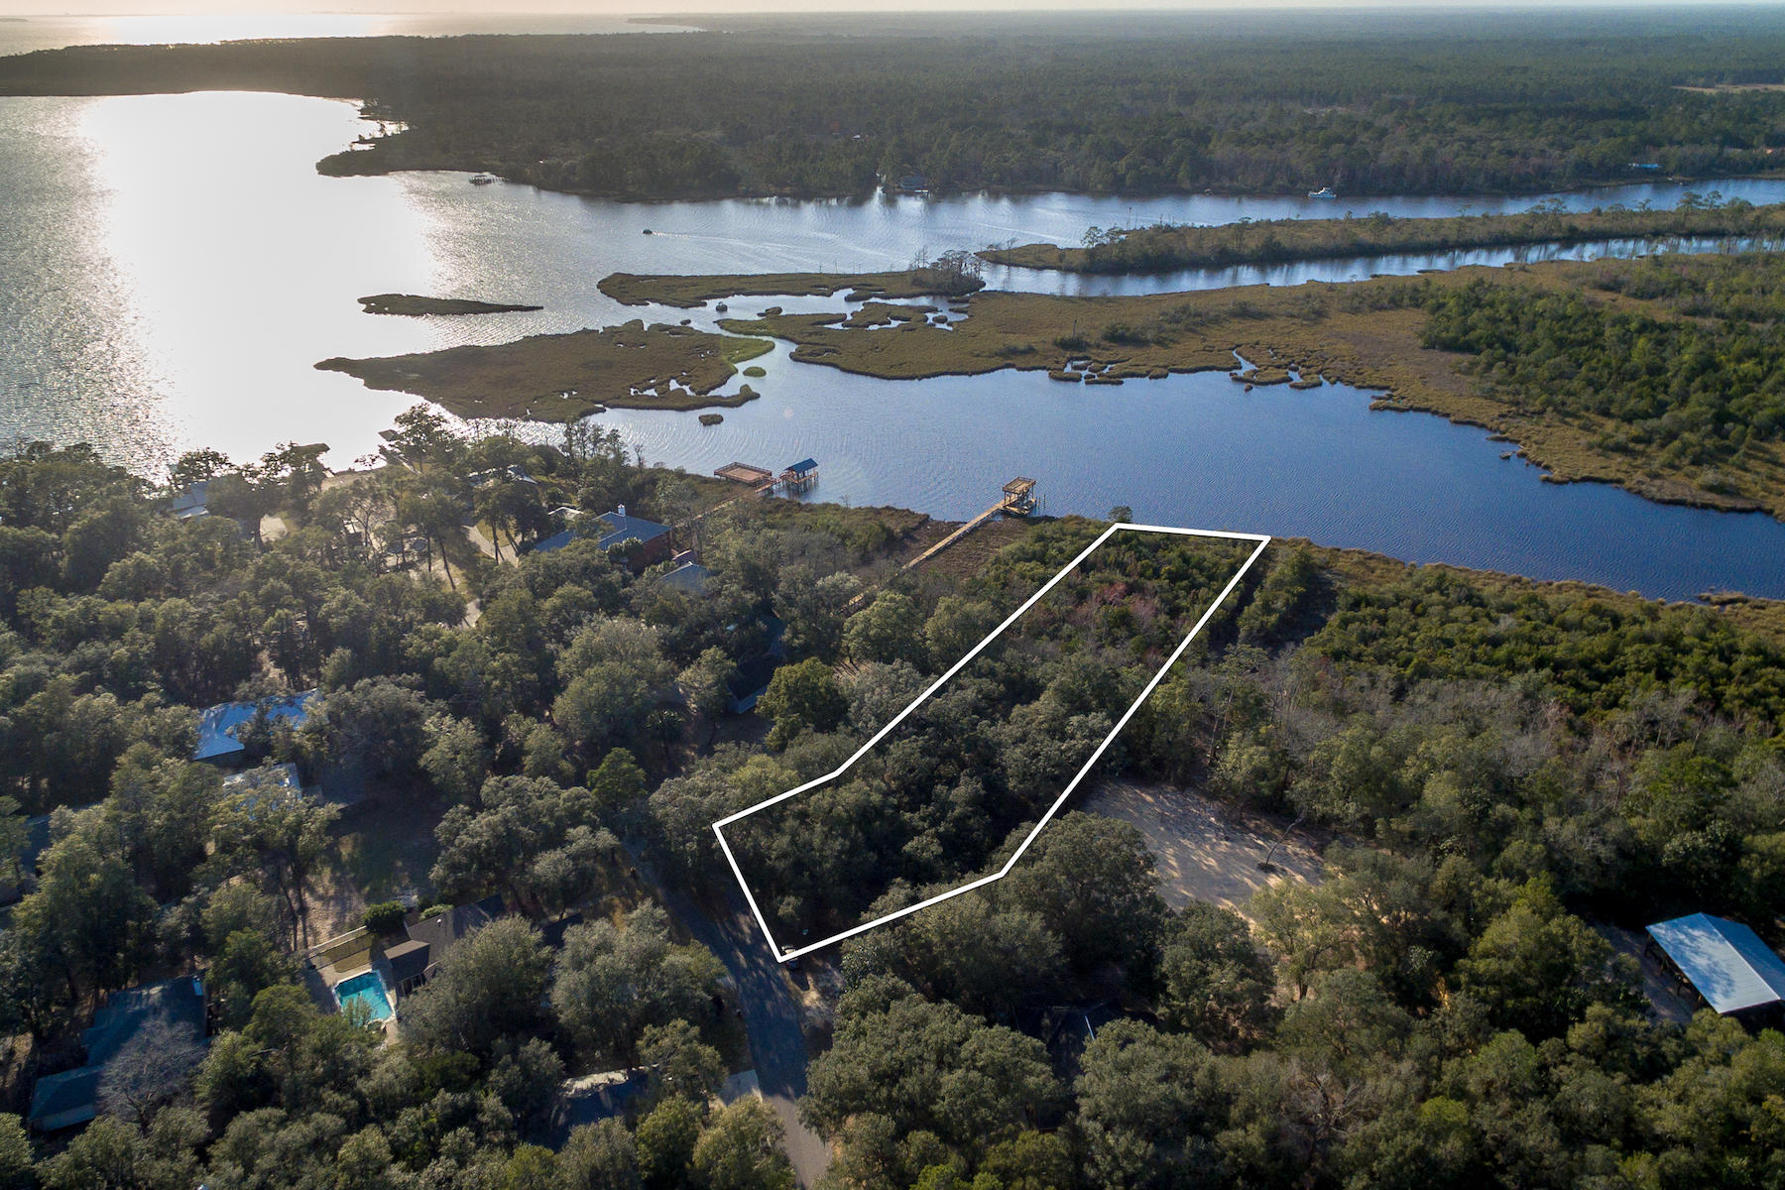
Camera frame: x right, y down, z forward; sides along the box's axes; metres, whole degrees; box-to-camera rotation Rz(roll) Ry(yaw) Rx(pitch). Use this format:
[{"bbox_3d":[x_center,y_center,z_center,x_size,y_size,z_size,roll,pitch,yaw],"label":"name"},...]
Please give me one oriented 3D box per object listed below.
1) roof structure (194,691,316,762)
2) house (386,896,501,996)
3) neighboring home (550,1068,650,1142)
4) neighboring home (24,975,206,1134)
[{"bbox_3d":[-115.260,22.800,181.660,19.660,6.000,14.250,-12,33,-19],"label":"roof structure"},{"bbox_3d":[-61.260,48.660,138.700,17.200,5.000,12.780,-16,34,-24],"label":"house"},{"bbox_3d":[-33.350,61.100,117.550,13.270,5.000,9.340,-7,31,-11],"label":"neighboring home"},{"bbox_3d":[-95.680,56.900,124.730,18.180,5.500,16.220,-13,33,-20],"label":"neighboring home"}]

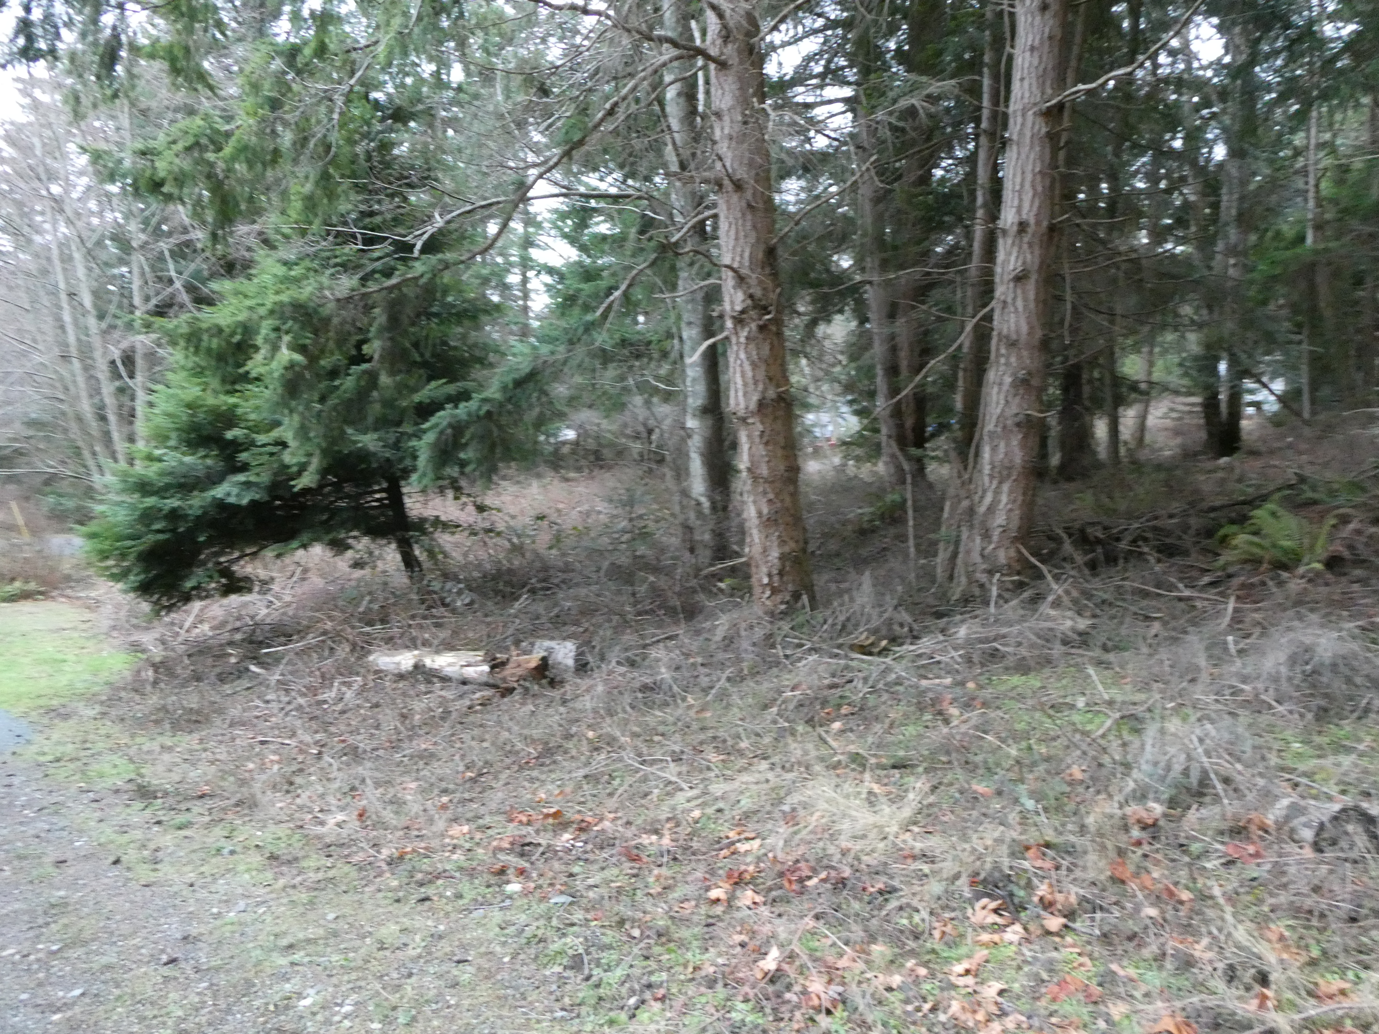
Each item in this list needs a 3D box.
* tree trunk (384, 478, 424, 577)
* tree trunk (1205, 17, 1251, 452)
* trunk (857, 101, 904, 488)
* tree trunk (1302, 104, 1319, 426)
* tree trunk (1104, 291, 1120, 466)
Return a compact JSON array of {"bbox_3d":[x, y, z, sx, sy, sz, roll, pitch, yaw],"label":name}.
[{"bbox_3d":[-2.696,0.100,9.065,0.170,0.990,0.150,-12,7,1],"label":"tree trunk"},{"bbox_3d":[10.739,-5.515,19.027,0.750,8.660,0.500,-3,7,0],"label":"tree trunk"},{"bbox_3d":[3.225,-3.679,16.190,0.420,6.450,0.400,-6,7,0],"label":"trunk"},{"bbox_3d":[16.533,-6.757,25.455,0.260,8.240,0.260,-3,7,0],"label":"tree trunk"},{"bbox_3d":[7.899,-2.597,17.859,0.240,3.300,0.240,-4,7,0],"label":"tree trunk"}]

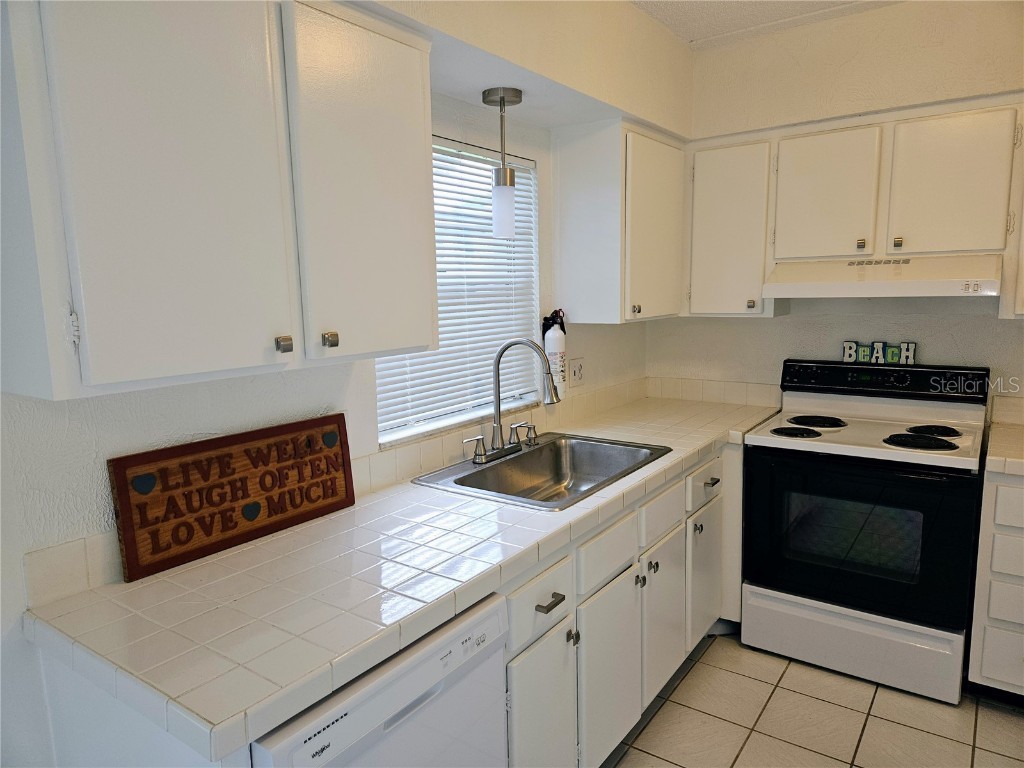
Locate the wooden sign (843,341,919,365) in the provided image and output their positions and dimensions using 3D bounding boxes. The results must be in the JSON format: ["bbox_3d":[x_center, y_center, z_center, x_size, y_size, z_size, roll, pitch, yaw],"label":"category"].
[{"bbox_3d":[1.564,-0.133,2.909,0.275,0.092,0.025,5,10,35],"label":"wooden sign"}]

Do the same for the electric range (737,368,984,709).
[{"bbox_3d":[1.415,0.521,2.762,0.765,1.156,0.630,5,10,35],"label":"electric range"}]

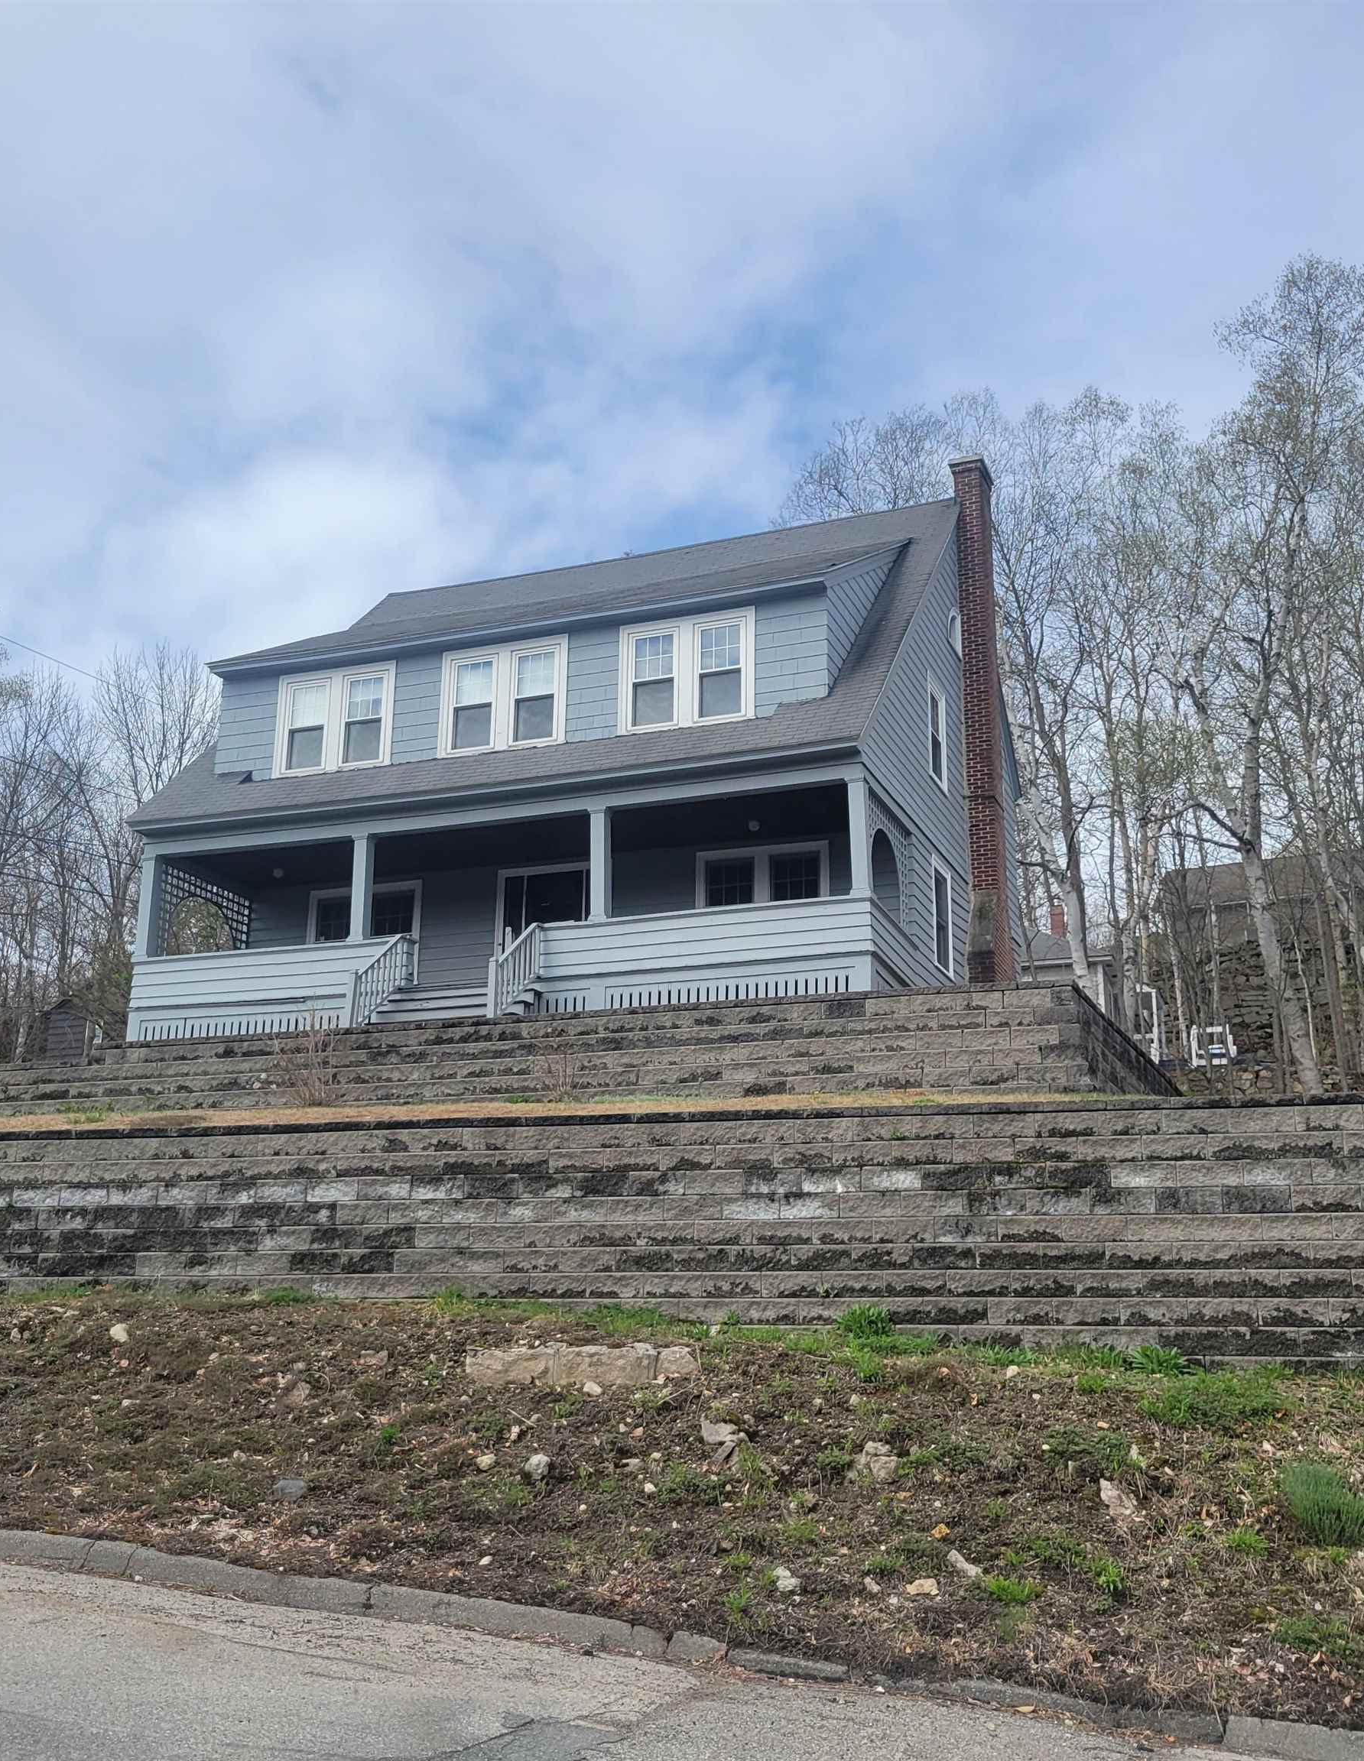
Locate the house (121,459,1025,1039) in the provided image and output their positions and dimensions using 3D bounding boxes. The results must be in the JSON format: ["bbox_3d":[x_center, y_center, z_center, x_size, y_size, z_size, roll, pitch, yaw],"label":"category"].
[{"bbox_3d":[-0.743,-1.635,28.022,11.120,10.110,11.130,-5,-16,20],"label":"house"}]

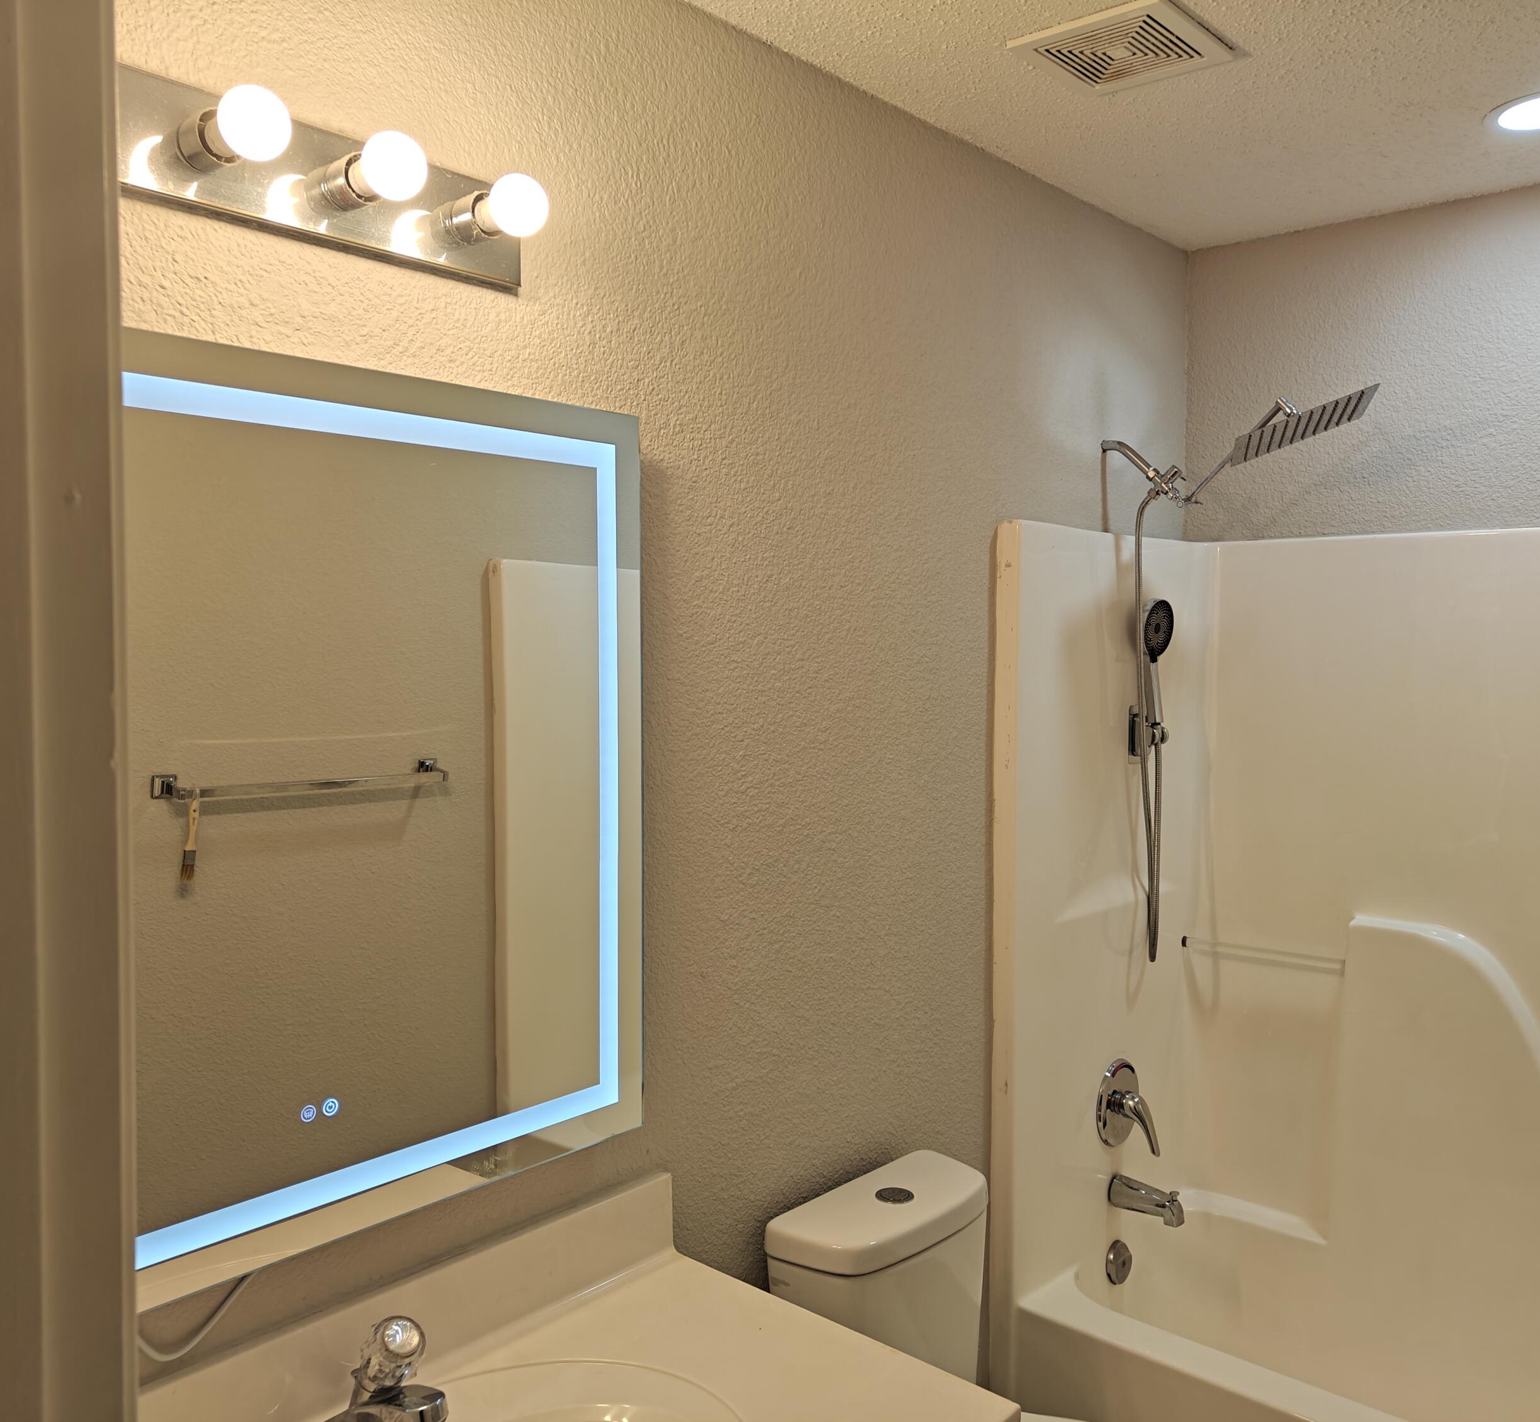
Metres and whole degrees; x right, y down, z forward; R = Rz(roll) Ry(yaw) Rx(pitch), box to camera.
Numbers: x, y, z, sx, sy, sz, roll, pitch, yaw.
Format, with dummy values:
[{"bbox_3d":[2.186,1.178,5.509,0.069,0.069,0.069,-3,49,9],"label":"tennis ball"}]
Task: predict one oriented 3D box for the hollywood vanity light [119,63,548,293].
[{"bbox_3d":[-0.406,-0.543,1.335,0.151,0.111,0.452,3,4,42],"label":"hollywood vanity light"}]

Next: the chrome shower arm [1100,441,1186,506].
[{"bbox_3d":[0.732,-0.467,2.572,0.175,0.145,0.045,3,4,42],"label":"chrome shower arm"}]

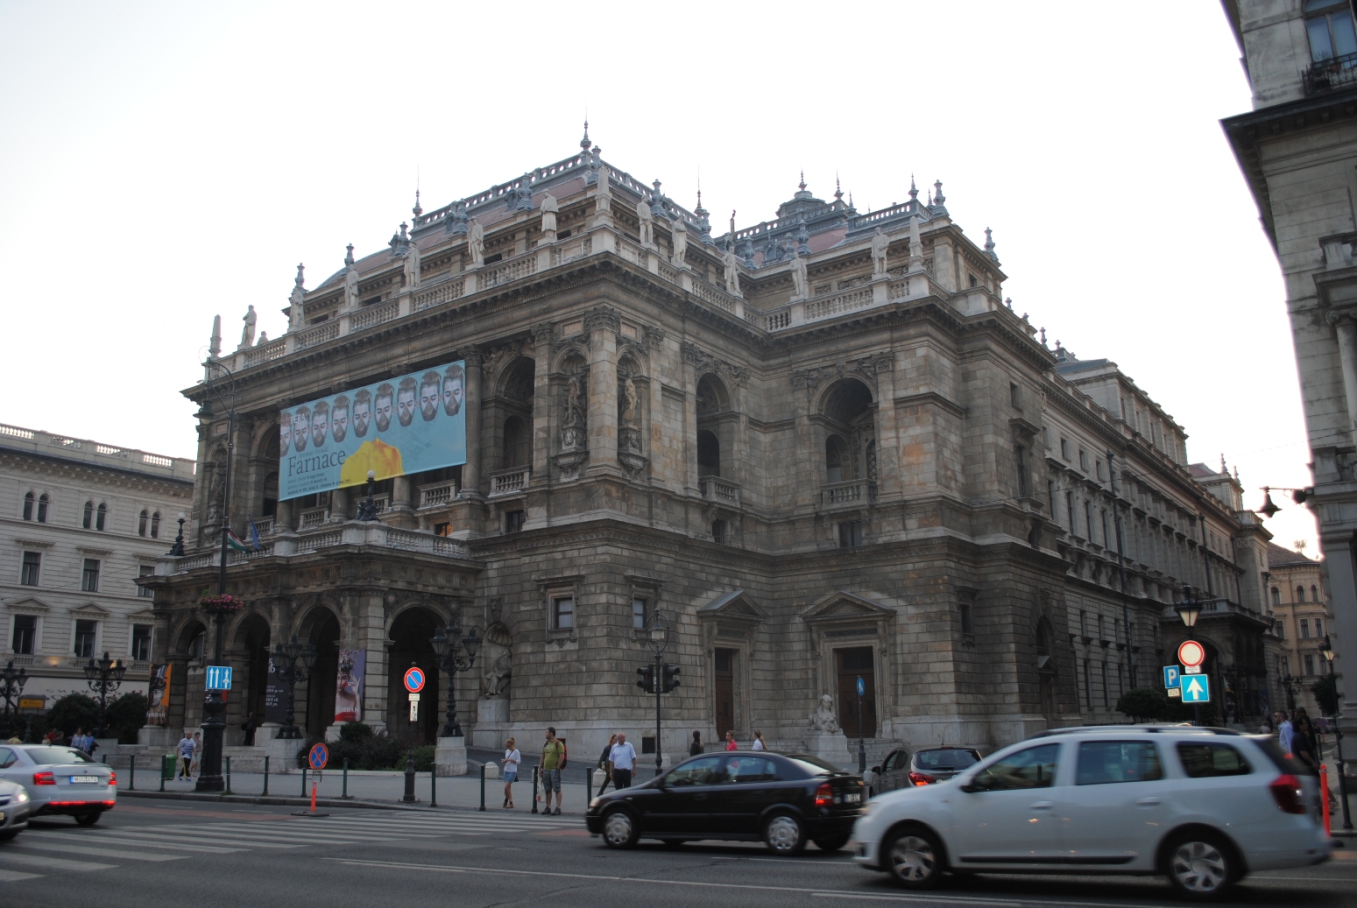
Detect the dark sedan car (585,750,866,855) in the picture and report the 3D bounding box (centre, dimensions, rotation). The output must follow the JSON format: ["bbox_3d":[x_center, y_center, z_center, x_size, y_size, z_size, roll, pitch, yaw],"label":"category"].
[{"bbox_3d":[0.633,4.875,16.133,4.140,1.425,1.710,-10,-17,32],"label":"dark sedan car"}]

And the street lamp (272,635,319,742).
[{"bbox_3d":[-16.311,9.918,48.051,1.800,4.410,1.750,-10,-17,34],"label":"street lamp"}]

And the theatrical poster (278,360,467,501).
[{"bbox_3d":[-18.087,-1.099,65.653,16.100,5.800,0.100,-11,-17,34],"label":"theatrical poster"}]

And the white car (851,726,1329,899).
[{"bbox_3d":[4.001,3.504,11.347,4.494,1.550,1.735,-10,-17,32],"label":"white car"}]

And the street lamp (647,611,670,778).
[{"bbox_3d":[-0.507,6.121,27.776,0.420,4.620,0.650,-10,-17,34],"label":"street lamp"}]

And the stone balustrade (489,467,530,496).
[{"bbox_3d":[-8.725,1.480,58.823,2.700,1.240,0.350,-11,-17,34],"label":"stone balustrade"}]

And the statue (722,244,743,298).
[{"bbox_3d":[3.137,-10.741,66.326,0.800,2.800,0.950,-10,-17,34],"label":"statue"}]

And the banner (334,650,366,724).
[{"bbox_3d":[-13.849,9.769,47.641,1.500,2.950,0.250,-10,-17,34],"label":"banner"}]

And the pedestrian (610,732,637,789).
[{"bbox_3d":[-1.099,6.503,22.900,0.540,1.680,0.340,0,-14,-5],"label":"pedestrian"}]

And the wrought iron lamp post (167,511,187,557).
[{"bbox_3d":[-27.461,4.382,62.000,0.900,2.420,0.900,-11,-17,34],"label":"wrought iron lamp post"}]

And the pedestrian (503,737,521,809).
[{"bbox_3d":[-3.761,7.208,25.584,0.380,1.600,0.440,11,-18,-39],"label":"pedestrian"}]

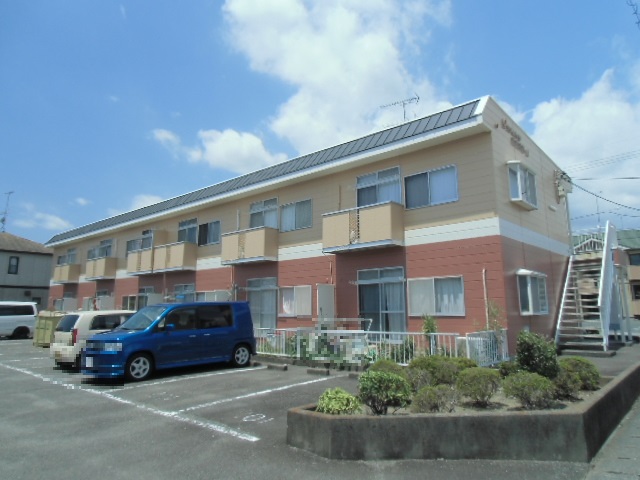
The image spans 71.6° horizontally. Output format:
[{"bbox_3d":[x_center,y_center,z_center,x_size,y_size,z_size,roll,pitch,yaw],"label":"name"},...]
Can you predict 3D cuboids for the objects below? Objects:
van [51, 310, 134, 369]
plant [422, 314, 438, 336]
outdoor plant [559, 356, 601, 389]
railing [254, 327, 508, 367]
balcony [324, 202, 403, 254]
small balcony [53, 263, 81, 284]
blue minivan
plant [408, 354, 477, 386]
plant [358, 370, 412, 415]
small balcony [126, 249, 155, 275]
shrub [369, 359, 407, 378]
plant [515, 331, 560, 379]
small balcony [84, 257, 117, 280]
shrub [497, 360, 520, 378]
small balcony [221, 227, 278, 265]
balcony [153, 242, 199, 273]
[{"bbox_3d":[-5.442,2.822,12.851,1.580,1.500,3.600,-8,-12,40],"label":"van"},{"bbox_3d":[2.424,1.903,9.727,0.380,0.520,0.360,-8,-12,40],"label":"plant"},{"bbox_3d":[3.647,1.864,6.298,0.580,0.450,0.580,-8,-12,40],"label":"outdoor plant"},{"bbox_3d":[1.302,2.746,11.901,6.400,0.720,2.350,-8,-12,40],"label":"railing"},{"bbox_3d":[1.333,-0.312,13.675,2.621,1.210,0.800,-8,-11,40],"label":"balcony"},{"bbox_3d":[-16.442,2.313,28.882,2.400,1.200,0.800,-8,-12,40],"label":"small balcony"},{"bbox_3d":[-3.638,2.434,11.190,1.690,1.705,4.055,-9,-12,41],"label":"blue minivan"},{"bbox_3d":[1.712,1.838,6.200,0.920,0.460,0.720,-3,-9,15],"label":"plant"},{"bbox_3d":[0.709,1.650,4.800,0.540,0.460,0.520,-2,-9,8],"label":"plant"},{"bbox_3d":[-8.662,1.156,22.155,2.620,1.200,0.800,-8,-12,40],"label":"small balcony"},{"bbox_3d":[0.949,1.857,6.150,0.580,0.440,0.550,-2,-9,8],"label":"shrub"},{"bbox_3d":[3.318,1.797,6.868,0.650,0.770,0.650,-8,-12,40],"label":"plant"},{"bbox_3d":[-12.529,1.754,25.613,2.561,1.210,0.800,-8,-11,40],"label":"small balcony"},{"bbox_3d":[2.939,2.029,6.900,0.400,0.320,0.380,-5,-9,22],"label":"shrub"},{"bbox_3d":[-2.694,0.288,17.143,2.531,1.210,0.800,-8,-11,40],"label":"small balcony"},{"bbox_3d":[-6.725,0.889,20.614,2.611,1.210,0.800,-8,-11,40],"label":"balcony"}]

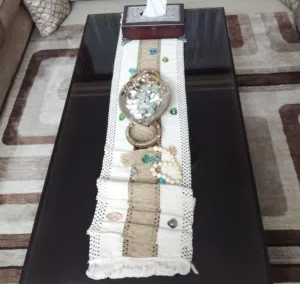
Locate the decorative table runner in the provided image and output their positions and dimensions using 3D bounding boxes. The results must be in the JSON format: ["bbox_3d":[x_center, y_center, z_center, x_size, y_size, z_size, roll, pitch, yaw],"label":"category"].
[{"bbox_3d":[-0.013,-0.133,1.142,0.303,0.025,1.200,-1,56,5],"label":"decorative table runner"}]

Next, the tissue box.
[{"bbox_3d":[0.021,-0.551,1.394,0.278,0.077,0.161,0,56,6],"label":"tissue box"}]

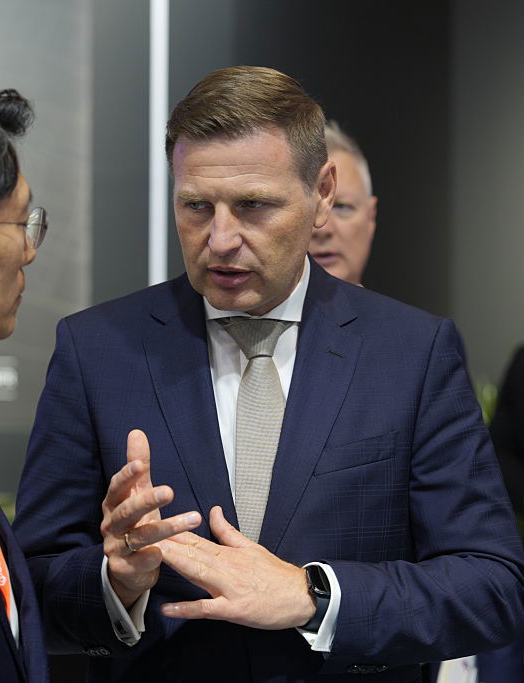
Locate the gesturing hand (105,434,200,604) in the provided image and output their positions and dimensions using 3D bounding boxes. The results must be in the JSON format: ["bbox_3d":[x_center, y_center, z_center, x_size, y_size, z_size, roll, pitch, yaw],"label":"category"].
[{"bbox_3d":[-0.097,0.162,1.790,0.097,0.160,0.135,0,0,-27],"label":"gesturing hand"}]

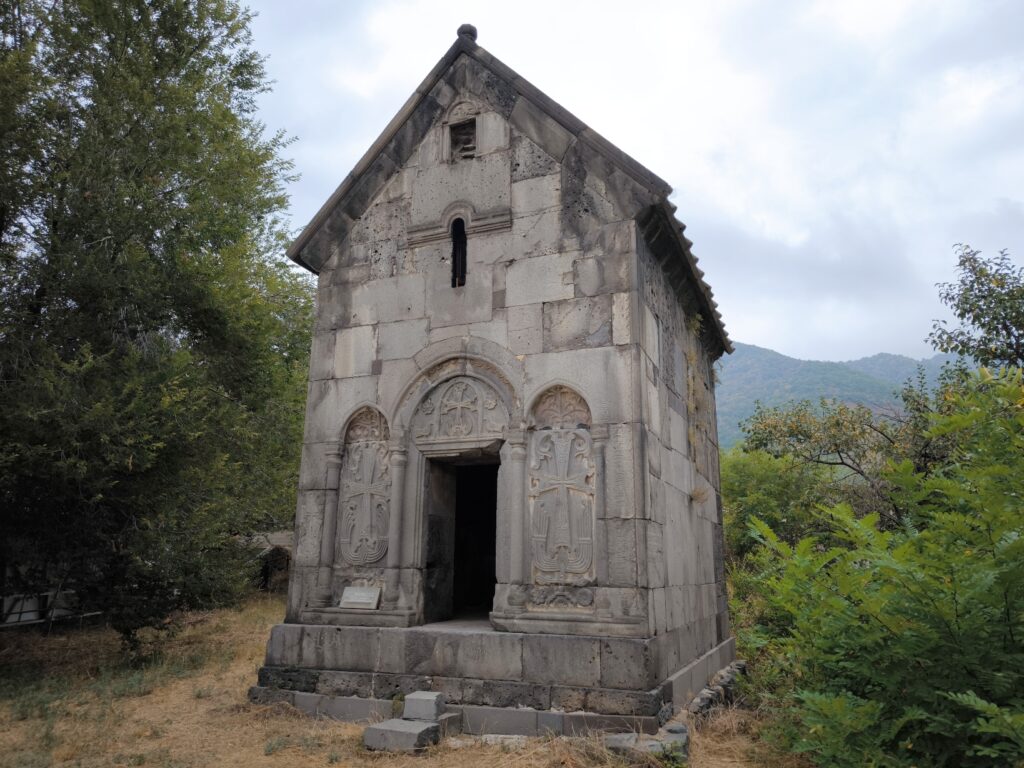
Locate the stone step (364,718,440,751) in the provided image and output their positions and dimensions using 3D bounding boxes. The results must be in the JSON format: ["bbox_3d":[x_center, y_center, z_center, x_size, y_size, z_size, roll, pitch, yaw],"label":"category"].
[{"bbox_3d":[-1.057,3.425,6.911,0.562,0.184,0.450,-5,-16,22],"label":"stone step"}]

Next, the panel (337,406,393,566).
[{"bbox_3d":[-1.814,1.262,8.978,0.751,2.034,0.117,-5,-16,22],"label":"panel"}]

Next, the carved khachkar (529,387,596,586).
[{"bbox_3d":[0.581,1.095,7.982,0.783,2.234,0.117,-5,-16,22],"label":"carved khachkar"}]

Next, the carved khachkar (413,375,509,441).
[{"bbox_3d":[-0.602,0.312,8.715,1.282,0.824,0.126,-5,-16,22],"label":"carved khachkar"}]

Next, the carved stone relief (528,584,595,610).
[{"bbox_3d":[0.547,2.289,7.601,0.751,0.230,0.117,-5,-16,22],"label":"carved stone relief"}]

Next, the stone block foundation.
[{"bbox_3d":[0.466,3.966,10.790,4.896,0.864,6.975,-5,-16,22],"label":"stone block foundation"}]

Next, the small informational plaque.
[{"bbox_3d":[-1.827,2.558,8.483,0.517,0.257,0.032,-5,-29,22],"label":"small informational plaque"}]

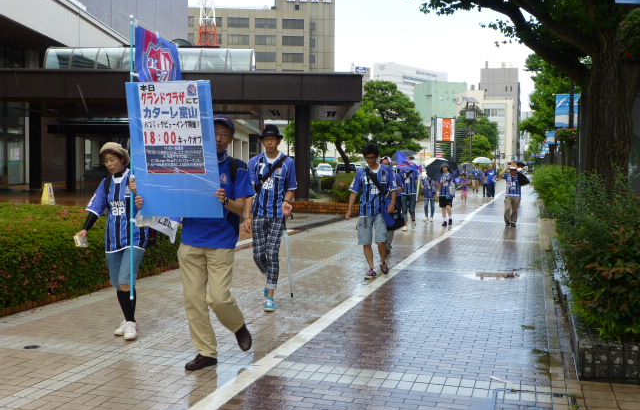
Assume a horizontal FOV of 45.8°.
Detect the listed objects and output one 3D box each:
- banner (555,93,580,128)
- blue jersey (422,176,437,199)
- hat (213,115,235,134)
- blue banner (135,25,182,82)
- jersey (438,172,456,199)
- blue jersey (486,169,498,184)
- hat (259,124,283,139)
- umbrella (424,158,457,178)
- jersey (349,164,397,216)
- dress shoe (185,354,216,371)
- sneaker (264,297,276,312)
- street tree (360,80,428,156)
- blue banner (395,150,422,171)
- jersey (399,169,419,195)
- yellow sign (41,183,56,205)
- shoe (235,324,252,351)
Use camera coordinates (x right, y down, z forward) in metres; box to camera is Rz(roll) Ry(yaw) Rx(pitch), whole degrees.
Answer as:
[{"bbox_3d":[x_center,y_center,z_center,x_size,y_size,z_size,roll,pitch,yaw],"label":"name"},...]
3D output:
[{"bbox_3d":[7.836,-2.992,24.000,0.780,1.040,0.060,1,2,16],"label":"banner"},{"bbox_3d":[3.010,-0.479,20.797,0.390,0.620,0.260,0,2,12],"label":"blue jersey"},{"bbox_3d":[-0.676,-0.542,5.123,0.190,0.135,0.260,1,2,14],"label":"hat"},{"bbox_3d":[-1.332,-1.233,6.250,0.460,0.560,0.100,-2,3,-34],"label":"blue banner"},{"bbox_3d":[3.300,-0.506,19.695,0.470,0.680,0.280,0,2,12],"label":"jersey"},{"bbox_3d":[8.648,-1.429,38.000,0.550,0.690,0.310,0,2,12],"label":"blue jersey"},{"bbox_3d":[-0.478,-0.707,7.358,0.250,0.130,0.280,0,2,3],"label":"hat"},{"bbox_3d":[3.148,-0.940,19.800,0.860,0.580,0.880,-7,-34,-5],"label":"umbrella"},{"bbox_3d":[0.675,-0.195,9.650,0.600,0.660,0.340,0,2,9],"label":"jersey"},{"bbox_3d":[-0.812,1.042,5.174,0.105,0.115,0.280,2,3,34],"label":"dress shoe"},{"bbox_3d":[-0.484,0.953,7.413,0.105,0.120,0.280,0,2,7],"label":"sneaker"},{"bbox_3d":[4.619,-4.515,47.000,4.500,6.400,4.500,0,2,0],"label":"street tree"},{"bbox_3d":[2.040,-0.990,17.475,0.660,0.500,0.250,0,2,9],"label":"blue banner"},{"bbox_3d":[2.149,-0.540,18.200,0.460,0.630,0.280,0,2,9],"label":"jersey"},{"bbox_3d":[-8.047,-0.256,22.507,0.320,0.700,0.320,1,3,31],"label":"yellow sign"},{"bbox_3d":[-0.562,0.943,5.500,0.105,0.270,0.115,-8,-39,-7],"label":"shoe"}]

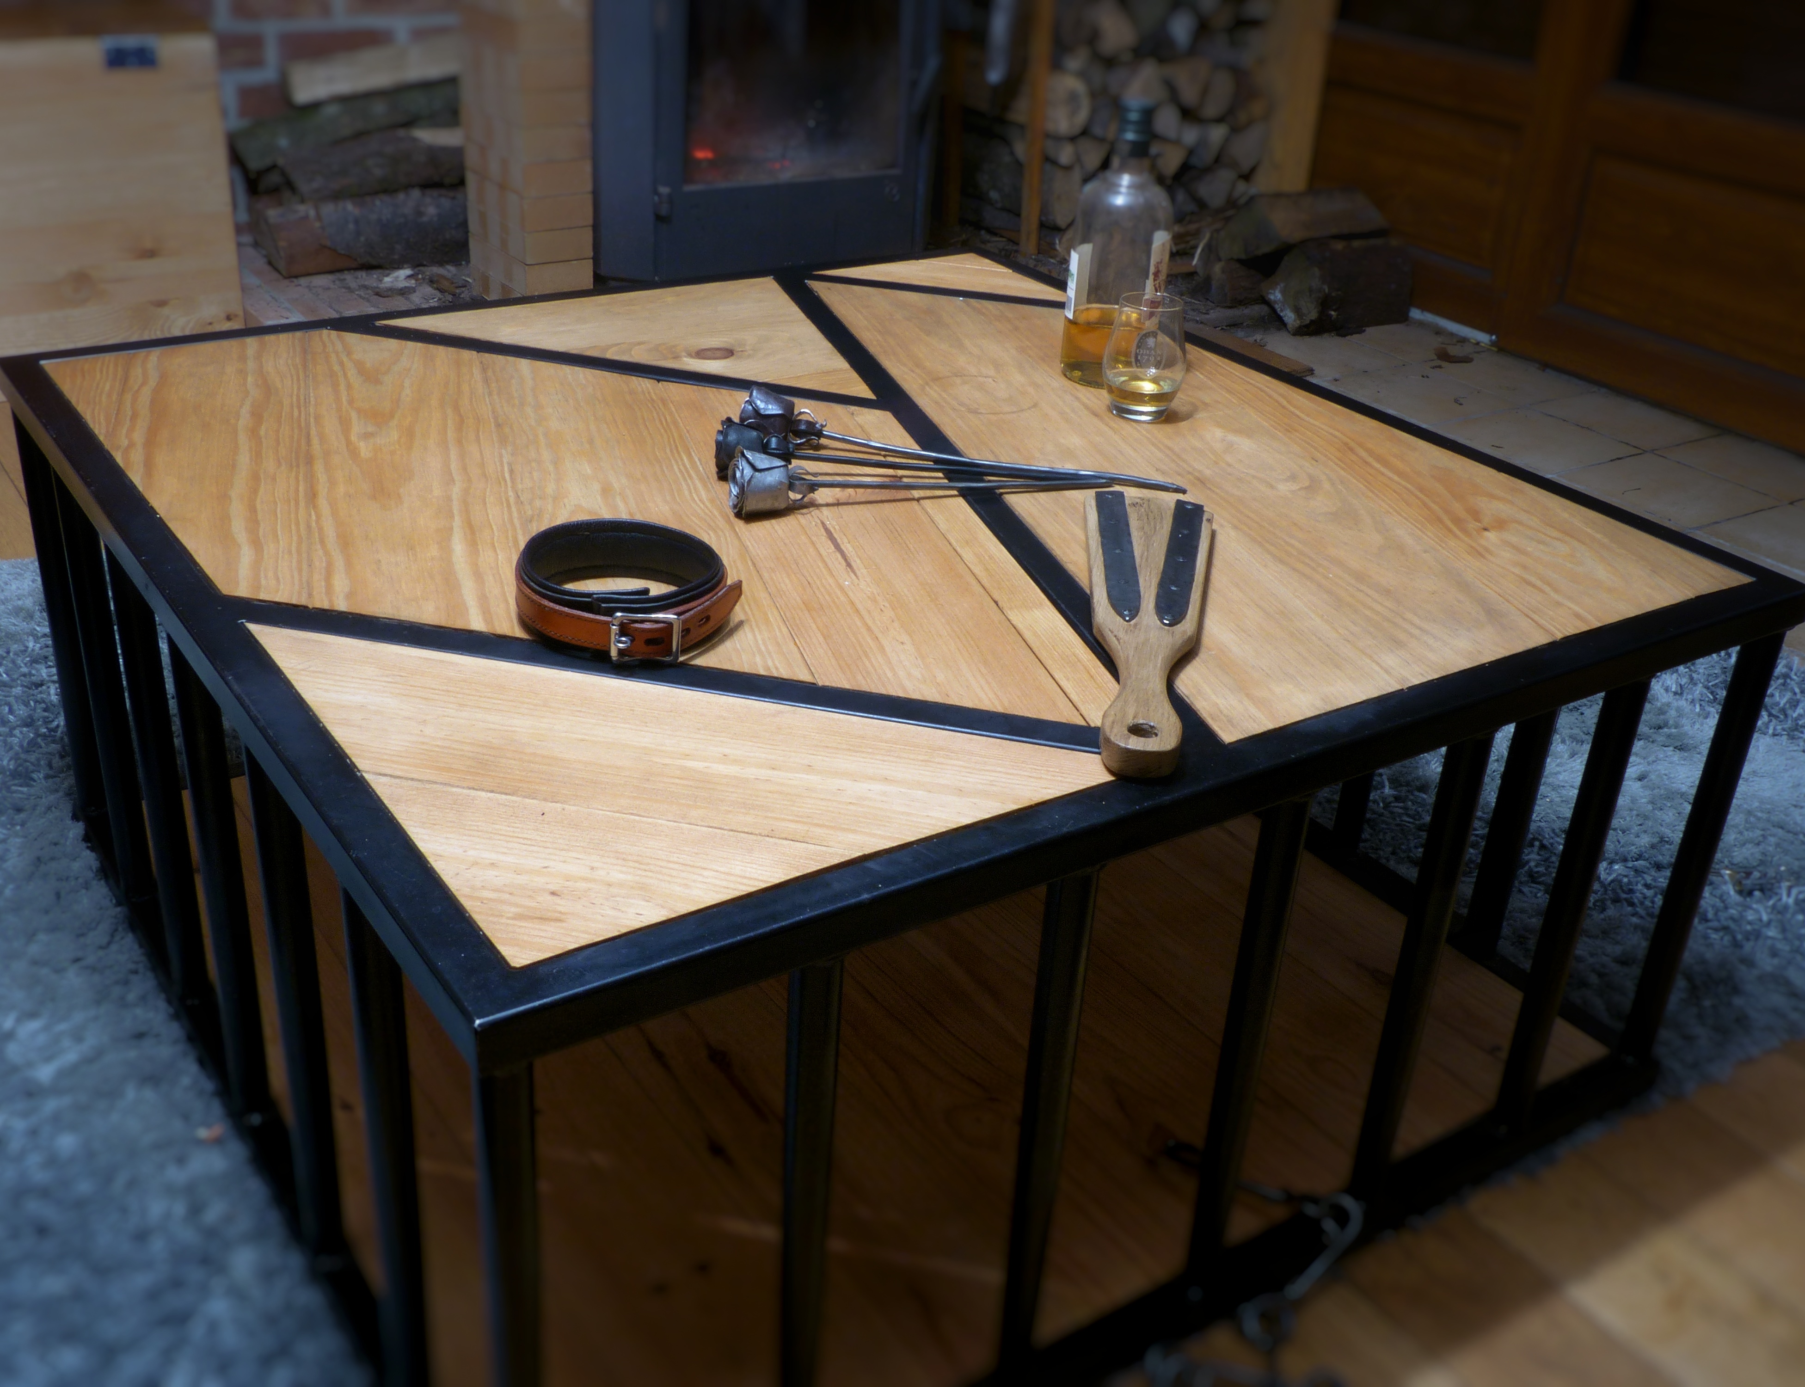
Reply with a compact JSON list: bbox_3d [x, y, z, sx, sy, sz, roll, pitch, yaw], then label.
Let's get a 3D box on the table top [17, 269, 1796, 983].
[{"bbox_3d":[-0.049,-0.165,1.365,0.950,0.030,0.950,-15,33,-31],"label":"table top"}]

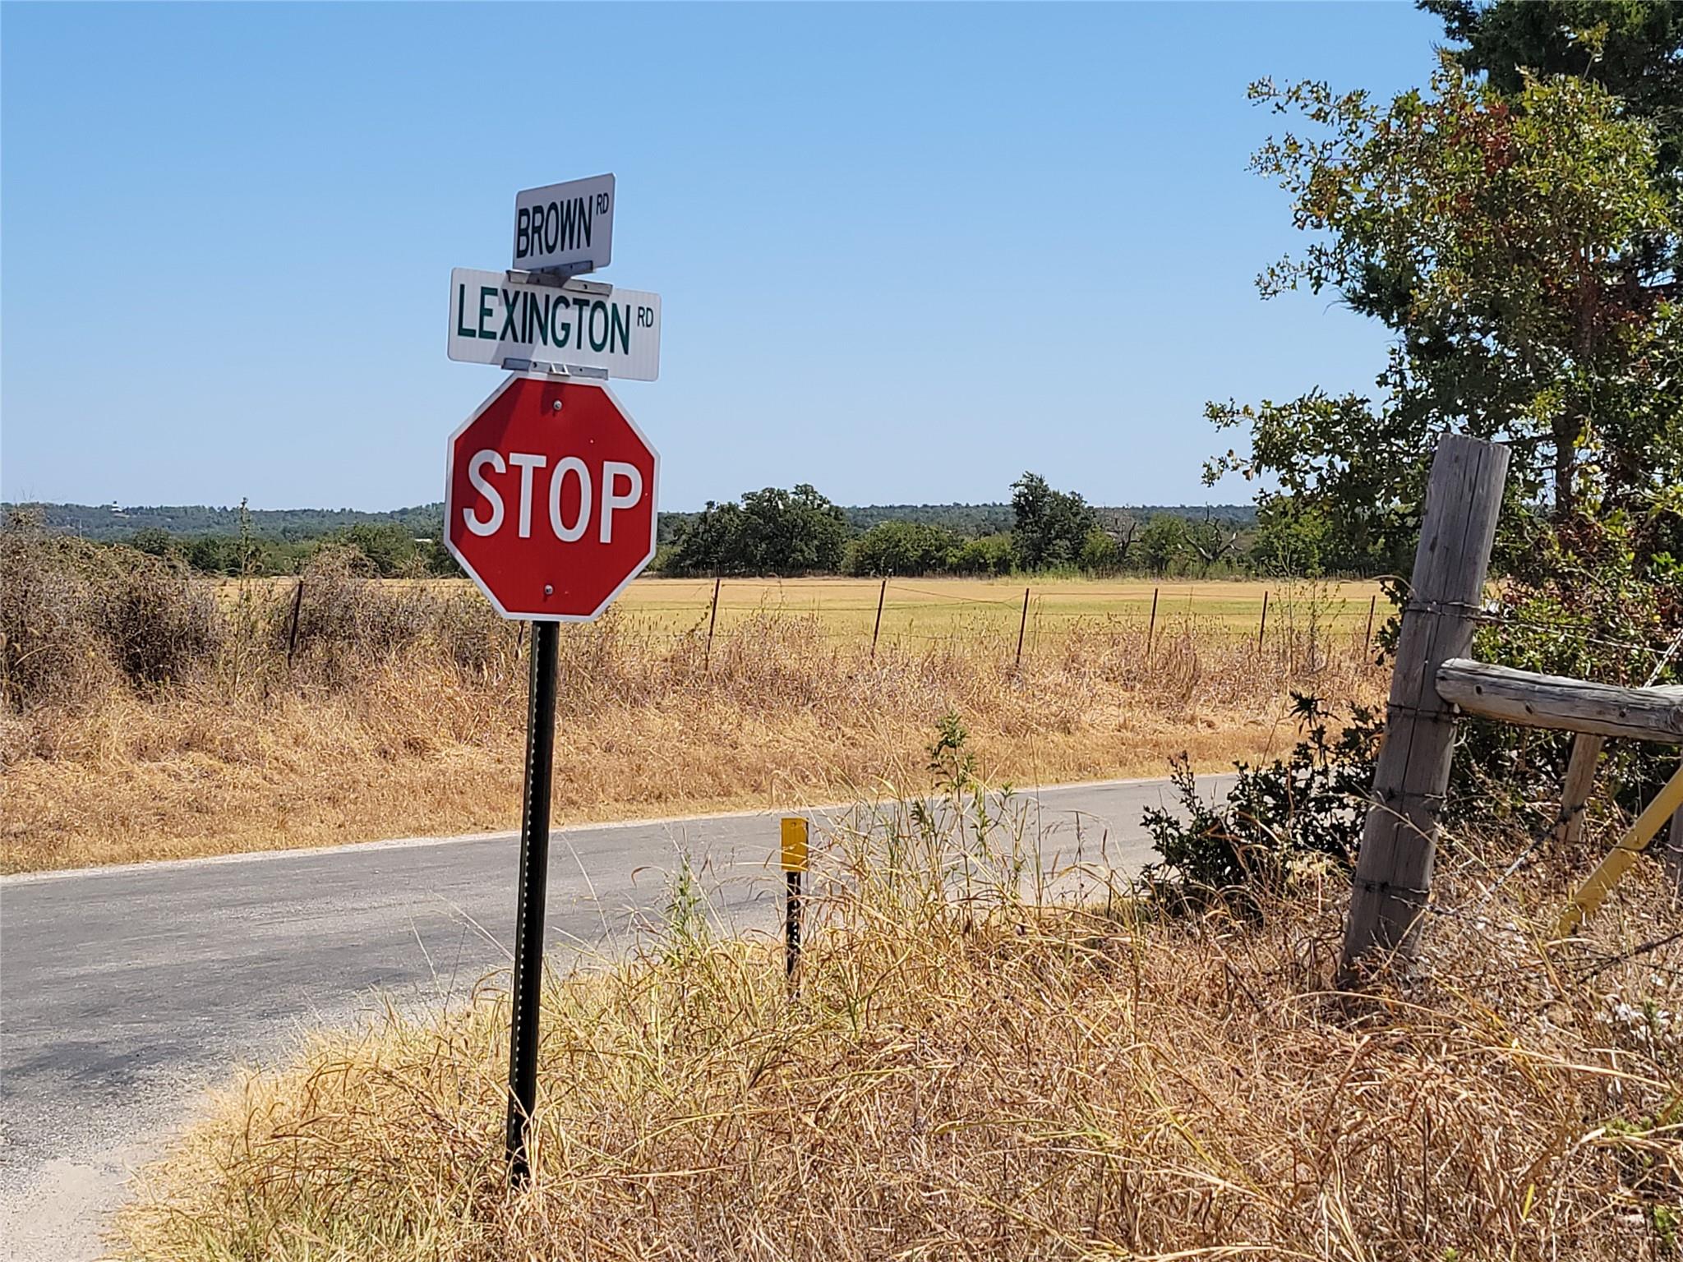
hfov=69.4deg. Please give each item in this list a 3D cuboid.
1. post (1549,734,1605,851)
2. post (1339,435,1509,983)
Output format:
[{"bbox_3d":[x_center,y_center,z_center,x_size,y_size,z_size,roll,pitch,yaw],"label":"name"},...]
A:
[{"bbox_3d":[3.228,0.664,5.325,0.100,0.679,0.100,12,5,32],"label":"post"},{"bbox_3d":[1.827,0.282,3.804,0.210,1.753,0.210,9,5,26],"label":"post"}]

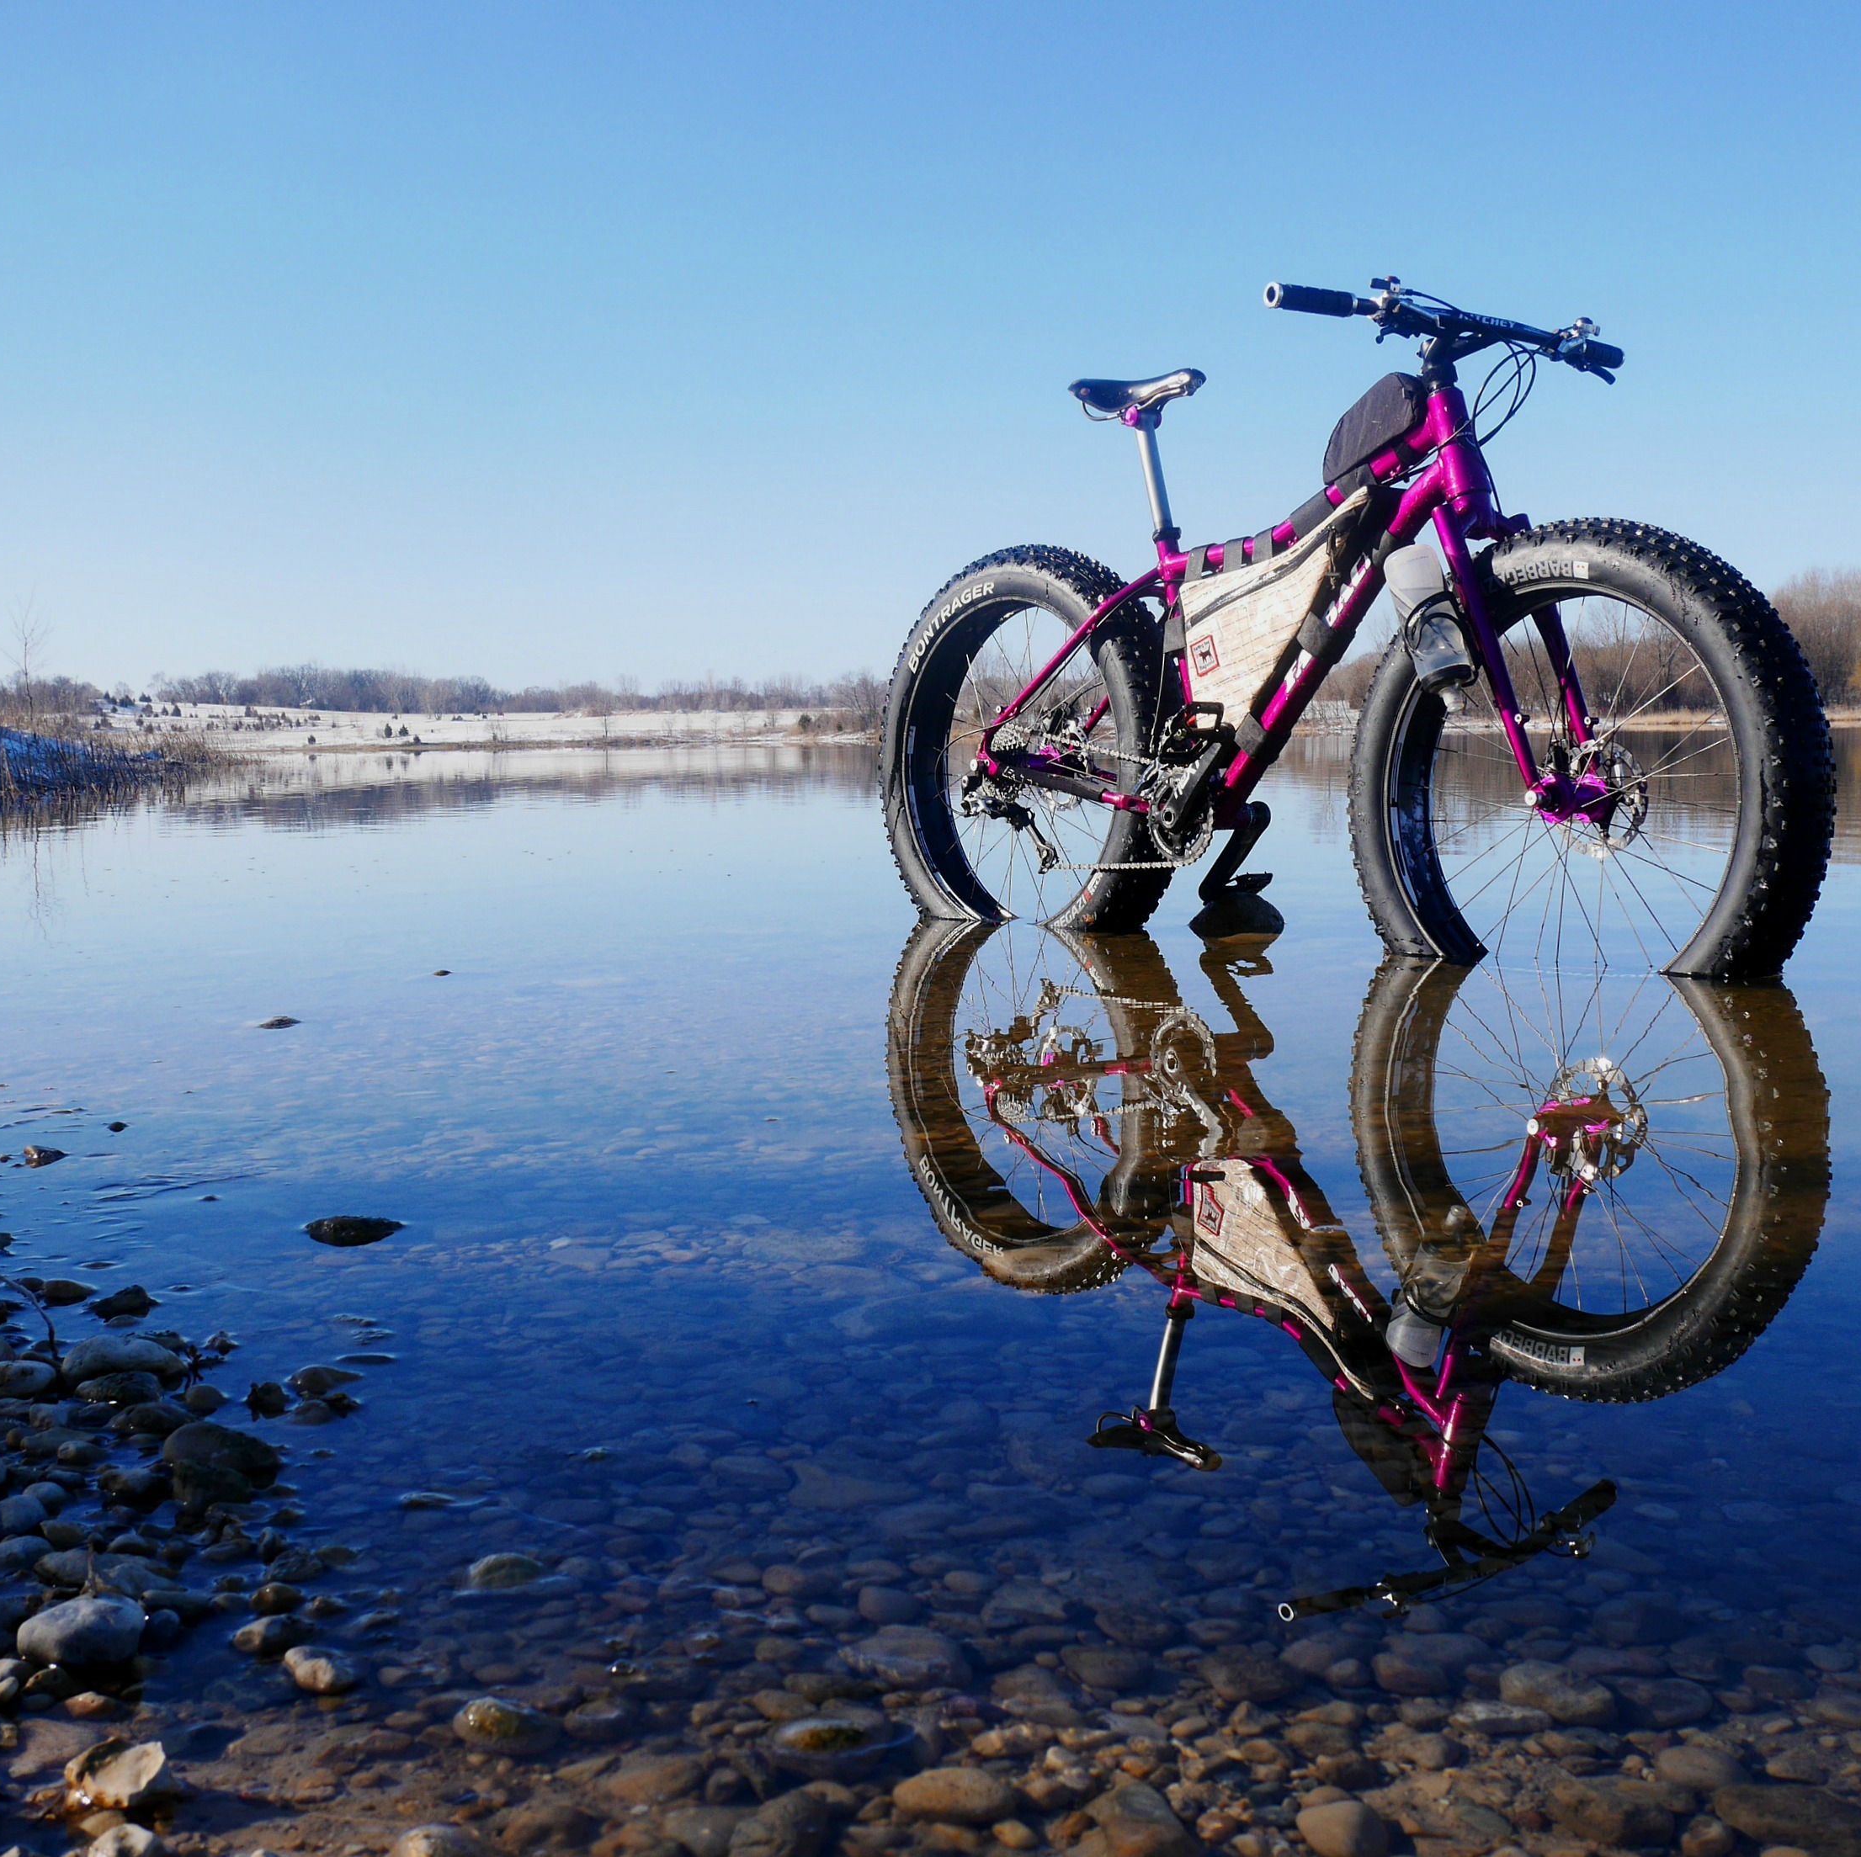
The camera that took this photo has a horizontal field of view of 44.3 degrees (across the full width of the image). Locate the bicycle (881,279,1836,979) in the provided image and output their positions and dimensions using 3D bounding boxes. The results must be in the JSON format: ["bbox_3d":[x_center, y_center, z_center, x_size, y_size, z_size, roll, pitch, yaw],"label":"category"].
[{"bbox_3d":[0.523,-0.388,3.515,0.758,1.069,1.867,-3,7,-39],"label":"bicycle"}]

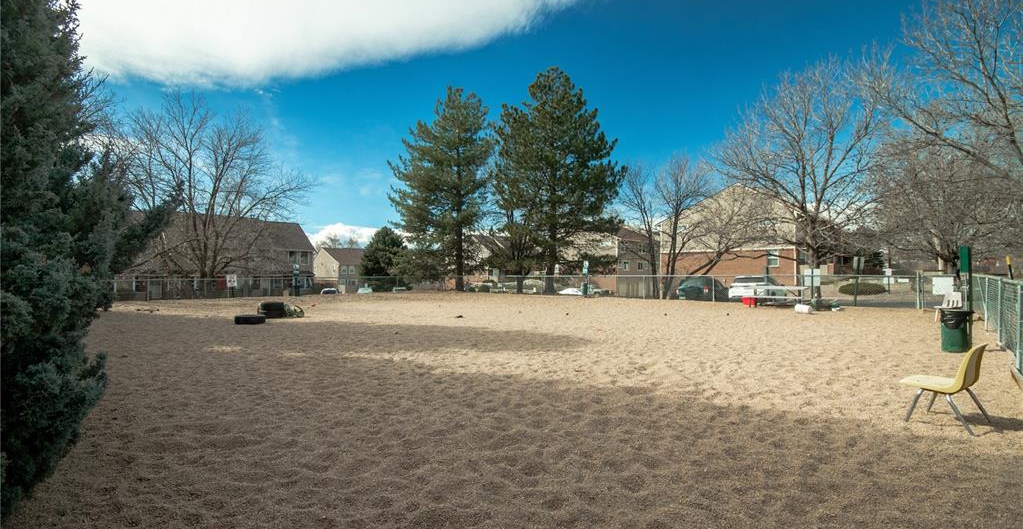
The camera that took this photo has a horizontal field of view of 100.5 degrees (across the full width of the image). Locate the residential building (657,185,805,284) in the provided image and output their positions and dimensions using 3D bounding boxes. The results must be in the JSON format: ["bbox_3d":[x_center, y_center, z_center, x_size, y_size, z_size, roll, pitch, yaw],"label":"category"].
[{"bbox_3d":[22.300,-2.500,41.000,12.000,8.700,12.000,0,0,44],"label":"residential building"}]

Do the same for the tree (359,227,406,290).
[{"bbox_3d":[-17.000,-0.500,56.000,6.300,8.800,6.300,0,0,0],"label":"tree"}]

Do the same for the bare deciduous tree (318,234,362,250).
[{"bbox_3d":[-46.500,-1.300,115.000,11.000,13.500,11.000,0,0,0],"label":"bare deciduous tree"}]

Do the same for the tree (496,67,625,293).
[{"bbox_3d":[3.600,-5.900,30.000,9.000,16.000,8.500,0,0,0],"label":"tree"}]

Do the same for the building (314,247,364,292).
[{"bbox_3d":[-34.000,0.900,90.000,11.000,9.000,16.000,0,0,35],"label":"building"}]

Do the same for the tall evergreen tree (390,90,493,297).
[{"bbox_3d":[-5.200,-5.700,32.000,7.900,15.500,7.900,0,0,0],"label":"tall evergreen tree"}]

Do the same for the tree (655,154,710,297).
[{"bbox_3d":[9.000,-2.000,22.500,3.100,7.700,3.100,0,0,0],"label":"tree"}]

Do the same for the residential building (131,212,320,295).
[{"bbox_3d":[-30.300,-0.600,43.800,11.000,8.200,16.500,0,0,44],"label":"residential building"}]

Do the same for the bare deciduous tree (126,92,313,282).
[{"bbox_3d":[-20.100,-4.700,29.000,11.500,14.200,11.000,0,0,0],"label":"bare deciduous tree"}]

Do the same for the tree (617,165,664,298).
[{"bbox_3d":[6.850,-1.800,22.500,2.500,7.300,2.600,0,0,0],"label":"tree"}]

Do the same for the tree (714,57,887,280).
[{"bbox_3d":[9.950,-2.800,14.900,5.800,8.800,5.800,0,0,0],"label":"tree"}]

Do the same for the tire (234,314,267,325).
[{"bbox_3d":[-6.800,1.425,11.100,0.680,0.200,0.680,0,0,0],"label":"tire"}]

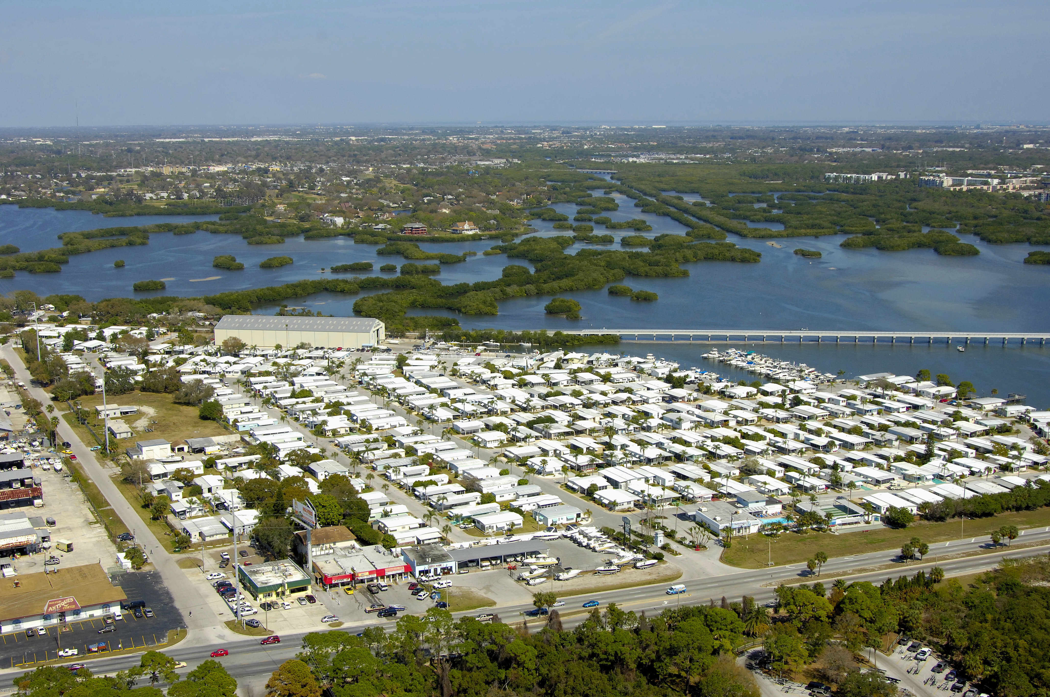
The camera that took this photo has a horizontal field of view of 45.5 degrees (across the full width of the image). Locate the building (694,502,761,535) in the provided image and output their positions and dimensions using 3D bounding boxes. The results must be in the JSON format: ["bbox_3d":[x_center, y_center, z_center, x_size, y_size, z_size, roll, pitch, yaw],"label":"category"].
[{"bbox_3d":[65.700,56.460,413.310,14.530,4.060,20.890,-4,11,-20],"label":"building"}]

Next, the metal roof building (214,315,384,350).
[{"bbox_3d":[-134.050,-10.980,748.850,95.060,15.300,31.420,2,11,9],"label":"metal roof building"}]

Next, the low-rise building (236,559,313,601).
[{"bbox_3d":[-72.230,66.610,361.120,15.170,4.320,19.560,-6,12,-28],"label":"low-rise building"}]

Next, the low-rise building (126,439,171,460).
[{"bbox_3d":[-150.260,40.490,500.600,14.720,5.180,9.620,-7,12,-31],"label":"low-rise building"}]

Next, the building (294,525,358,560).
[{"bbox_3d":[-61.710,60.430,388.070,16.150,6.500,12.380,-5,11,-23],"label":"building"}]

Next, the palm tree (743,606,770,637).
[{"bbox_3d":[60.100,71.080,324.200,7.000,8.000,7.000,0,11,0],"label":"palm tree"}]

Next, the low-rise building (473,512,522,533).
[{"bbox_3d":[-9.110,57.160,413.030,13.900,3.370,9.880,-6,12,-28],"label":"low-rise building"}]

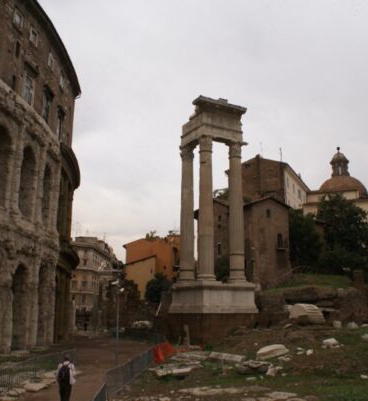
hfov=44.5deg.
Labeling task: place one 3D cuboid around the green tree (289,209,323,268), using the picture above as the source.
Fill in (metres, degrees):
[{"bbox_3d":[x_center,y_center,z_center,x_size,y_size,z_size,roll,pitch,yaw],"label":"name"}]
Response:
[{"bbox_3d":[17.242,5.324,63.054,4.800,8.585,4.800,-3,-13,15],"label":"green tree"}]

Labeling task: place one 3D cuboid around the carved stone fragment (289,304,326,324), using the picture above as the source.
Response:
[{"bbox_3d":[8.386,7.738,30.442,2.000,1.378,1.600,9,-15,-34],"label":"carved stone fragment"}]

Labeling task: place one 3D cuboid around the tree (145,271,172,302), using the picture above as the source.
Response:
[{"bbox_3d":[-3.615,11.732,60.801,3.700,3.979,3.500,0,-13,0],"label":"tree"}]

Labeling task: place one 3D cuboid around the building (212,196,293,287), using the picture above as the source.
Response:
[{"bbox_3d":[7.355,6.227,62.122,10.600,11.832,9.000,5,-14,-21],"label":"building"}]

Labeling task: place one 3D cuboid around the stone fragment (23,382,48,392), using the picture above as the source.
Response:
[{"bbox_3d":[-5.258,6.571,15.958,1.000,0.280,0.800,5,-13,-19],"label":"stone fragment"}]

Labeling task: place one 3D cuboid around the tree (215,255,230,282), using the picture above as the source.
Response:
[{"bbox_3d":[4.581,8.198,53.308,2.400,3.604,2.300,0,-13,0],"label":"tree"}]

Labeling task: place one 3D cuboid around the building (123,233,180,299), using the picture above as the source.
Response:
[{"bbox_3d":[-4.752,12.774,82.444,9.800,12.237,9.000,-2,-13,10],"label":"building"}]

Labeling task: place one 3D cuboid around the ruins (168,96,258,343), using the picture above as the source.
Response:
[{"bbox_3d":[2.838,1.934,46.104,6.500,23.600,6.500,8,-15,-29],"label":"ruins"}]

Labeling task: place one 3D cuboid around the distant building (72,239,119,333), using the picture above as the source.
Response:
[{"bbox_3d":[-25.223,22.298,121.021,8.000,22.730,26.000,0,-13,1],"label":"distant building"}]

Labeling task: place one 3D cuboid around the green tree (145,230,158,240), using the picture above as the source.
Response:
[{"bbox_3d":[-5.748,6.166,79.368,2.400,1.775,2.000,0,-13,0],"label":"green tree"}]

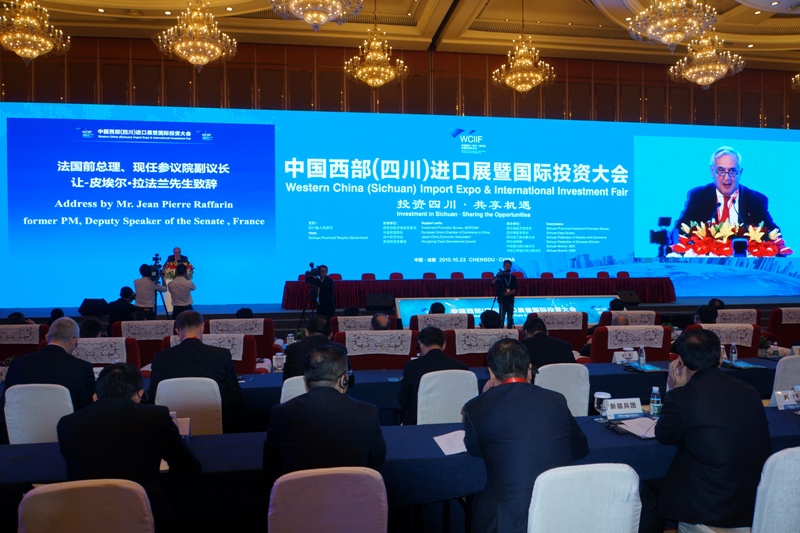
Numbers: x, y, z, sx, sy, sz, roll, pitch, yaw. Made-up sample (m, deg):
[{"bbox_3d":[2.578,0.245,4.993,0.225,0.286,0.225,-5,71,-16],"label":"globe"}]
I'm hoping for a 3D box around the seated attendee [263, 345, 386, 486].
[{"bbox_3d":[-0.360,0.995,2.757,0.550,1.320,0.780,0,1,-9],"label":"seated attendee"}]

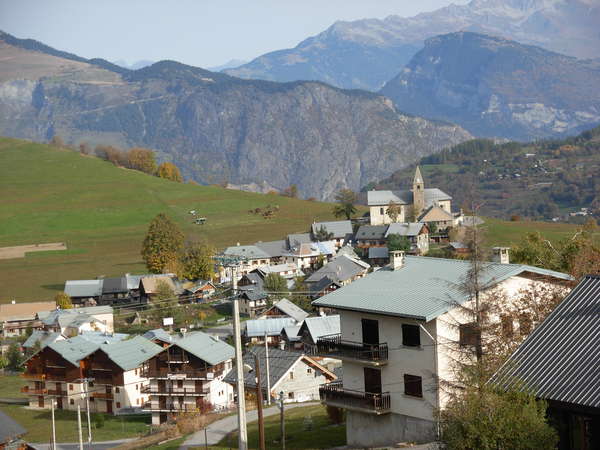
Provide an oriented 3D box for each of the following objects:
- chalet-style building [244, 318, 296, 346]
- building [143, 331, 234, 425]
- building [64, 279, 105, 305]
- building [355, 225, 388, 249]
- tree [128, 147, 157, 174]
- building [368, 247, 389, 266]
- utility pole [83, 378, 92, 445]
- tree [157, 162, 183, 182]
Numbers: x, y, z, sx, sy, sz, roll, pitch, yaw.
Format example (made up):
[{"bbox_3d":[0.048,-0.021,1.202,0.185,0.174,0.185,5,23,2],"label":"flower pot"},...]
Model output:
[{"bbox_3d":[-6.430,23.110,390.000,10.200,6.000,8.500,-2,5,-4],"label":"chalet-style building"},{"bbox_3d":[-18.540,25.790,303.000,13.000,13.600,12.000,-1,5,17],"label":"building"},{"bbox_3d":[-62.110,19.440,520.000,11.000,6.300,9.000,-2,5,0],"label":"building"},{"bbox_3d":[26.410,4.230,665.000,10.500,8.000,9.500,-1,5,20],"label":"building"},{"bbox_3d":[-78.580,-32.250,900.000,13.000,13.000,13.000,-2,5,0],"label":"tree"},{"bbox_3d":[26.800,10.900,615.000,6.600,6.000,7.000,-2,5,5],"label":"building"},{"bbox_3d":[-33.950,29.800,288.000,1.200,10.400,0.500,-2,5,0],"label":"utility pole"},{"bbox_3d":[-61.490,-24.790,850.000,11.800,9.400,11.000,-2,5,0],"label":"tree"}]

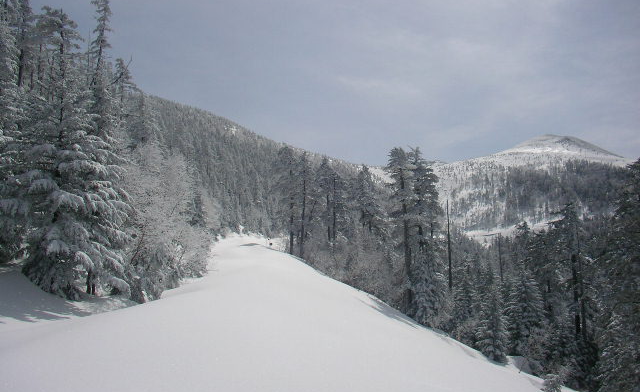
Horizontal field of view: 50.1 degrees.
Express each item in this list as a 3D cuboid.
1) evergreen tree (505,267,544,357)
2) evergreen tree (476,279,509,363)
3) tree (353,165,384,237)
[{"bbox_3d":[9.589,5.449,32.000,1.918,4.397,1.918,0,-4,0],"label":"evergreen tree"},{"bbox_3d":[7.060,5.116,28.000,1.310,3.479,1.310,0,-4,0],"label":"evergreen tree"},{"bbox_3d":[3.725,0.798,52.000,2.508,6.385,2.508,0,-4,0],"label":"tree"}]

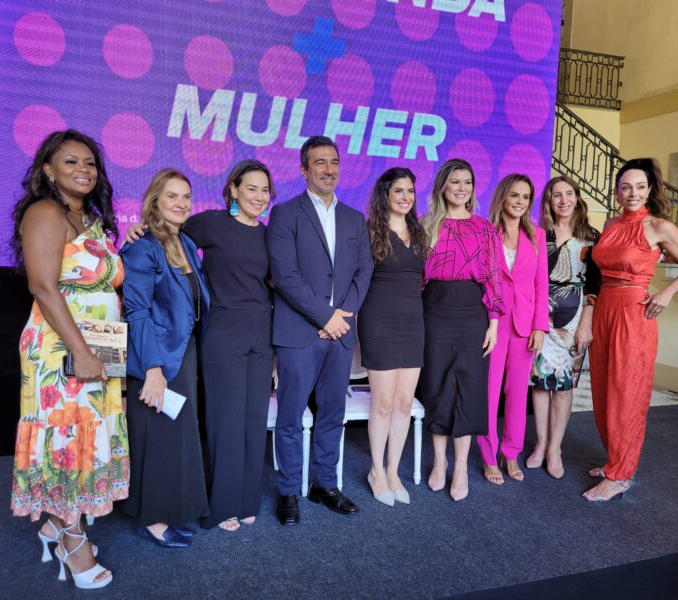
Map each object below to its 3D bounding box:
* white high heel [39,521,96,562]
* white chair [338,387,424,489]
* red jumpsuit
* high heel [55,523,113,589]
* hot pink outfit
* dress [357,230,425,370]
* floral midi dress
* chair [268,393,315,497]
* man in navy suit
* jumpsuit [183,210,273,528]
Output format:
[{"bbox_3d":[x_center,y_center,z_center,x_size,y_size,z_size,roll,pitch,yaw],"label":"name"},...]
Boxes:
[{"bbox_3d":[-1.104,0.961,2.429,0.215,0.190,0.090,2,5,9],"label":"white high heel"},{"bbox_3d":[0.155,0.536,3.435,0.480,0.930,0.520,0,5,-19],"label":"white chair"},{"bbox_3d":[1.597,0.228,3.379,0.390,1.460,0.310,6,7,44],"label":"red jumpsuit"},{"bbox_3d":[-0.976,0.973,2.273,0.215,0.200,0.090,3,5,17],"label":"high heel"},{"bbox_3d":[1.005,0.250,3.482,0.420,1.330,0.300,1,5,0],"label":"hot pink outfit"},{"bbox_3d":[0.272,-0.004,3.126,0.370,0.700,0.270,0,5,-14],"label":"dress"},{"bbox_3d":[-1.014,0.242,2.303,0.380,1.090,0.410,5,6,38],"label":"floral midi dress"},{"bbox_3d":[-0.445,0.539,3.229,0.480,0.930,0.520,0,5,-19],"label":"chair"},{"bbox_3d":[-0.094,0.151,2.966,0.530,1.810,0.370,0,5,-16],"label":"man in navy suit"},{"bbox_3d":[-0.517,0.309,2.810,0.470,1.420,0.310,0,5,-14],"label":"jumpsuit"}]

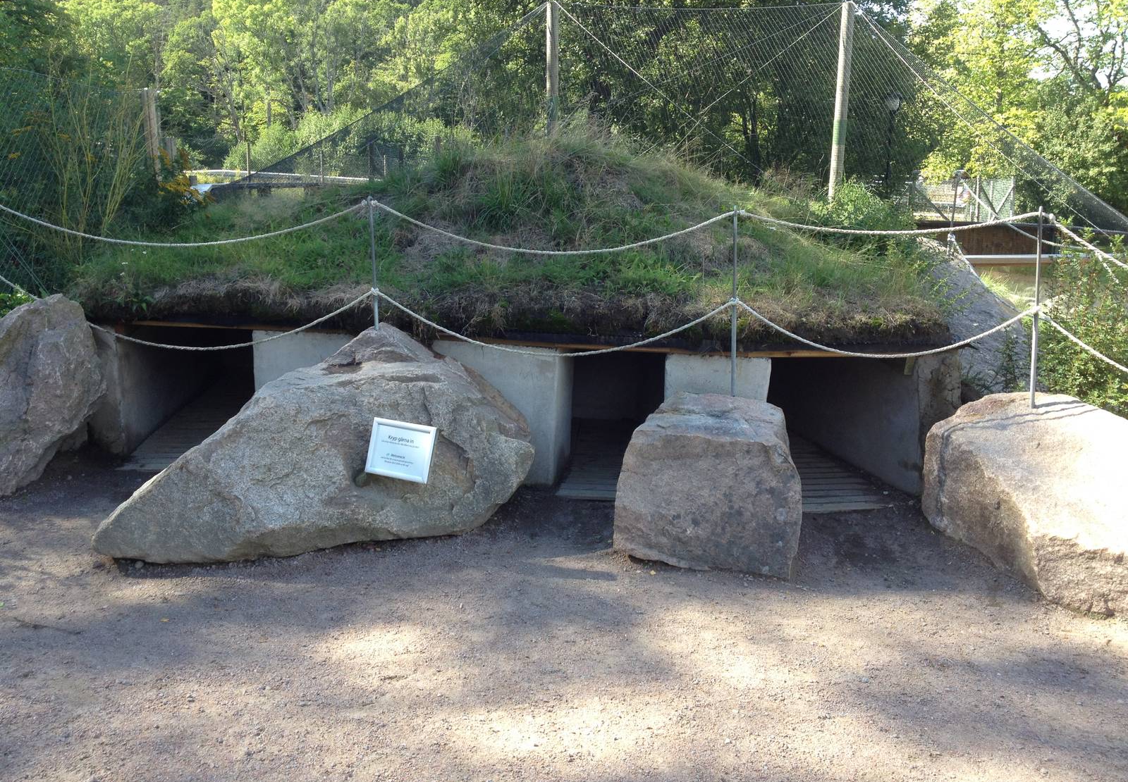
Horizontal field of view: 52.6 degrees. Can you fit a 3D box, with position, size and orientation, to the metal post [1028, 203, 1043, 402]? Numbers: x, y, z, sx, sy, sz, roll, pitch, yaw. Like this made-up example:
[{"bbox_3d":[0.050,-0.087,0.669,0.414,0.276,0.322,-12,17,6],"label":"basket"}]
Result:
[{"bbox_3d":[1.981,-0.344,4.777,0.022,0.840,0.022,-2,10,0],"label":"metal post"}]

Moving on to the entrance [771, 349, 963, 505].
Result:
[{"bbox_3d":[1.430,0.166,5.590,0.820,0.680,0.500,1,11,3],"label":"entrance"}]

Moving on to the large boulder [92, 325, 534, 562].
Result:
[{"bbox_3d":[-1.020,0.176,5.002,1.740,0.840,0.950,-1,11,-5],"label":"large boulder"}]

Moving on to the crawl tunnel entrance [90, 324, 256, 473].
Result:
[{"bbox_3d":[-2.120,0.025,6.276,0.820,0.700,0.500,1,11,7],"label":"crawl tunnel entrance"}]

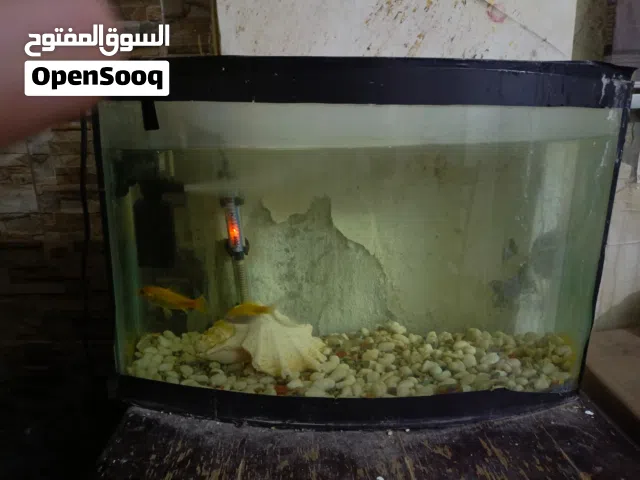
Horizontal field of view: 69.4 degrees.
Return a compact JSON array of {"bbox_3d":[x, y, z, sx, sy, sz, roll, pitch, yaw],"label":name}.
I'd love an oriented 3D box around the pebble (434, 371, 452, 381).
[{"bbox_3d":[0.175,0.193,0.656,0.026,0.014,0.022,2,13,0],"label":"pebble"}]

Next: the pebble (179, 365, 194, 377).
[{"bbox_3d":[-0.183,0.179,0.634,0.021,0.016,0.018,1,13,0],"label":"pebble"}]

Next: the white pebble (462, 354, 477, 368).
[{"bbox_3d":[0.217,0.176,0.669,0.020,0.020,0.020,1,13,0],"label":"white pebble"}]

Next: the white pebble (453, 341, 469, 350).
[{"bbox_3d":[0.210,0.157,0.687,0.022,0.014,0.018,6,14,18],"label":"white pebble"}]

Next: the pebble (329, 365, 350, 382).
[{"bbox_3d":[0.025,0.170,0.590,0.027,0.021,0.024,1,12,0],"label":"pebble"}]

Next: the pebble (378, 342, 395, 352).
[{"bbox_3d":[0.097,0.157,0.676,0.023,0.013,0.019,4,13,9],"label":"pebble"}]

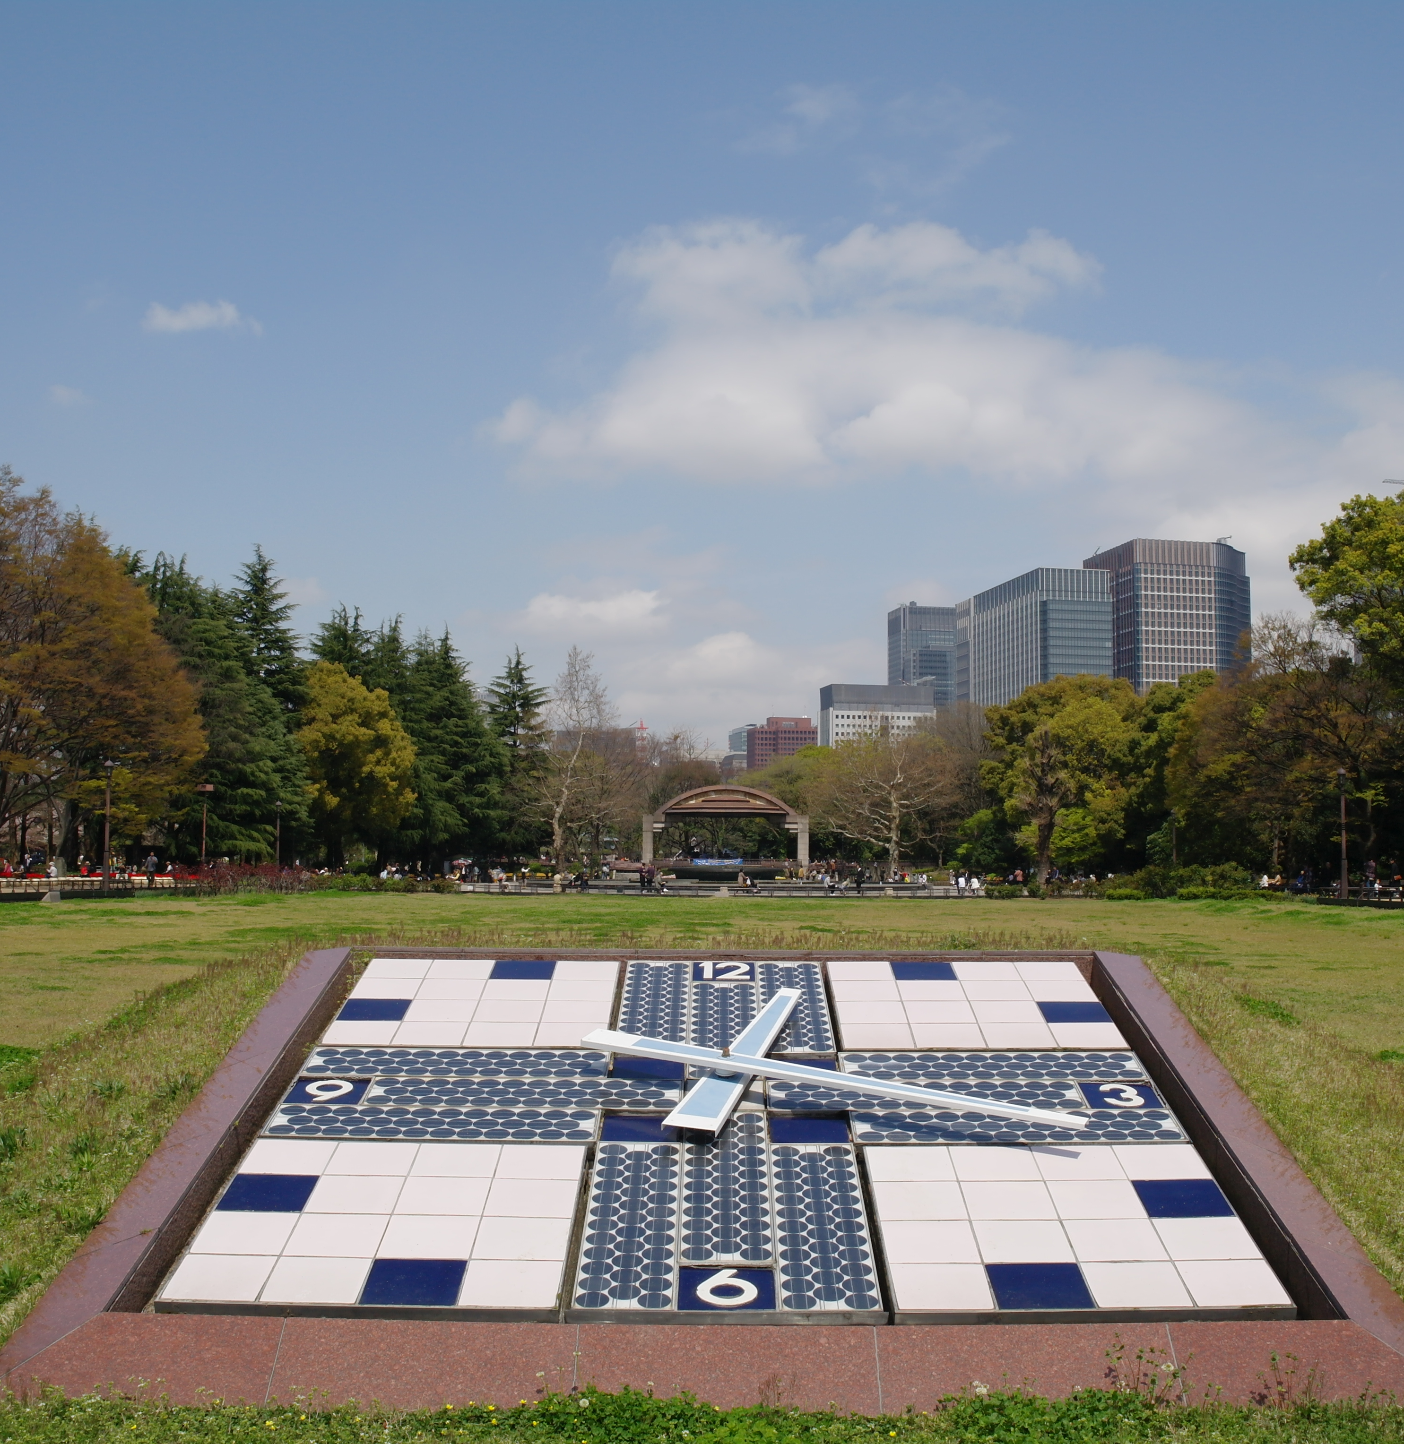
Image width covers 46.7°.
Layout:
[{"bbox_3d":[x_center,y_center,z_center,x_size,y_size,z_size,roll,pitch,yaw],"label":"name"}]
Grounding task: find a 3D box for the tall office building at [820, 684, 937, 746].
[{"bbox_3d":[113.595,33.035,1048.366,68.000,110.000,31.000,1,-5,-11],"label":"tall office building"}]

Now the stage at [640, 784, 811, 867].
[{"bbox_3d":[2.481,11.518,174.119,17.367,9.051,9.500,0,-5,0],"label":"stage"}]

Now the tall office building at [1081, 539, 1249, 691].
[{"bbox_3d":[263.334,-9.122,893.840,82.000,169.000,66.000,1,-5,-11],"label":"tall office building"}]

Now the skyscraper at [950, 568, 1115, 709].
[{"bbox_3d":[181.918,-0.406,865.289,41.000,147.000,93.000,1,-5,-11],"label":"skyscraper"}]

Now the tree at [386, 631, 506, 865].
[{"bbox_3d":[-23.533,2.765,149.083,11.000,22.642,11.000,0,-5,0],"label":"tree"}]

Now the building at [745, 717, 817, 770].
[{"bbox_3d":[63.343,52.676,1275.829,50.000,107.700,34.000,1,-5,-11],"label":"building"}]

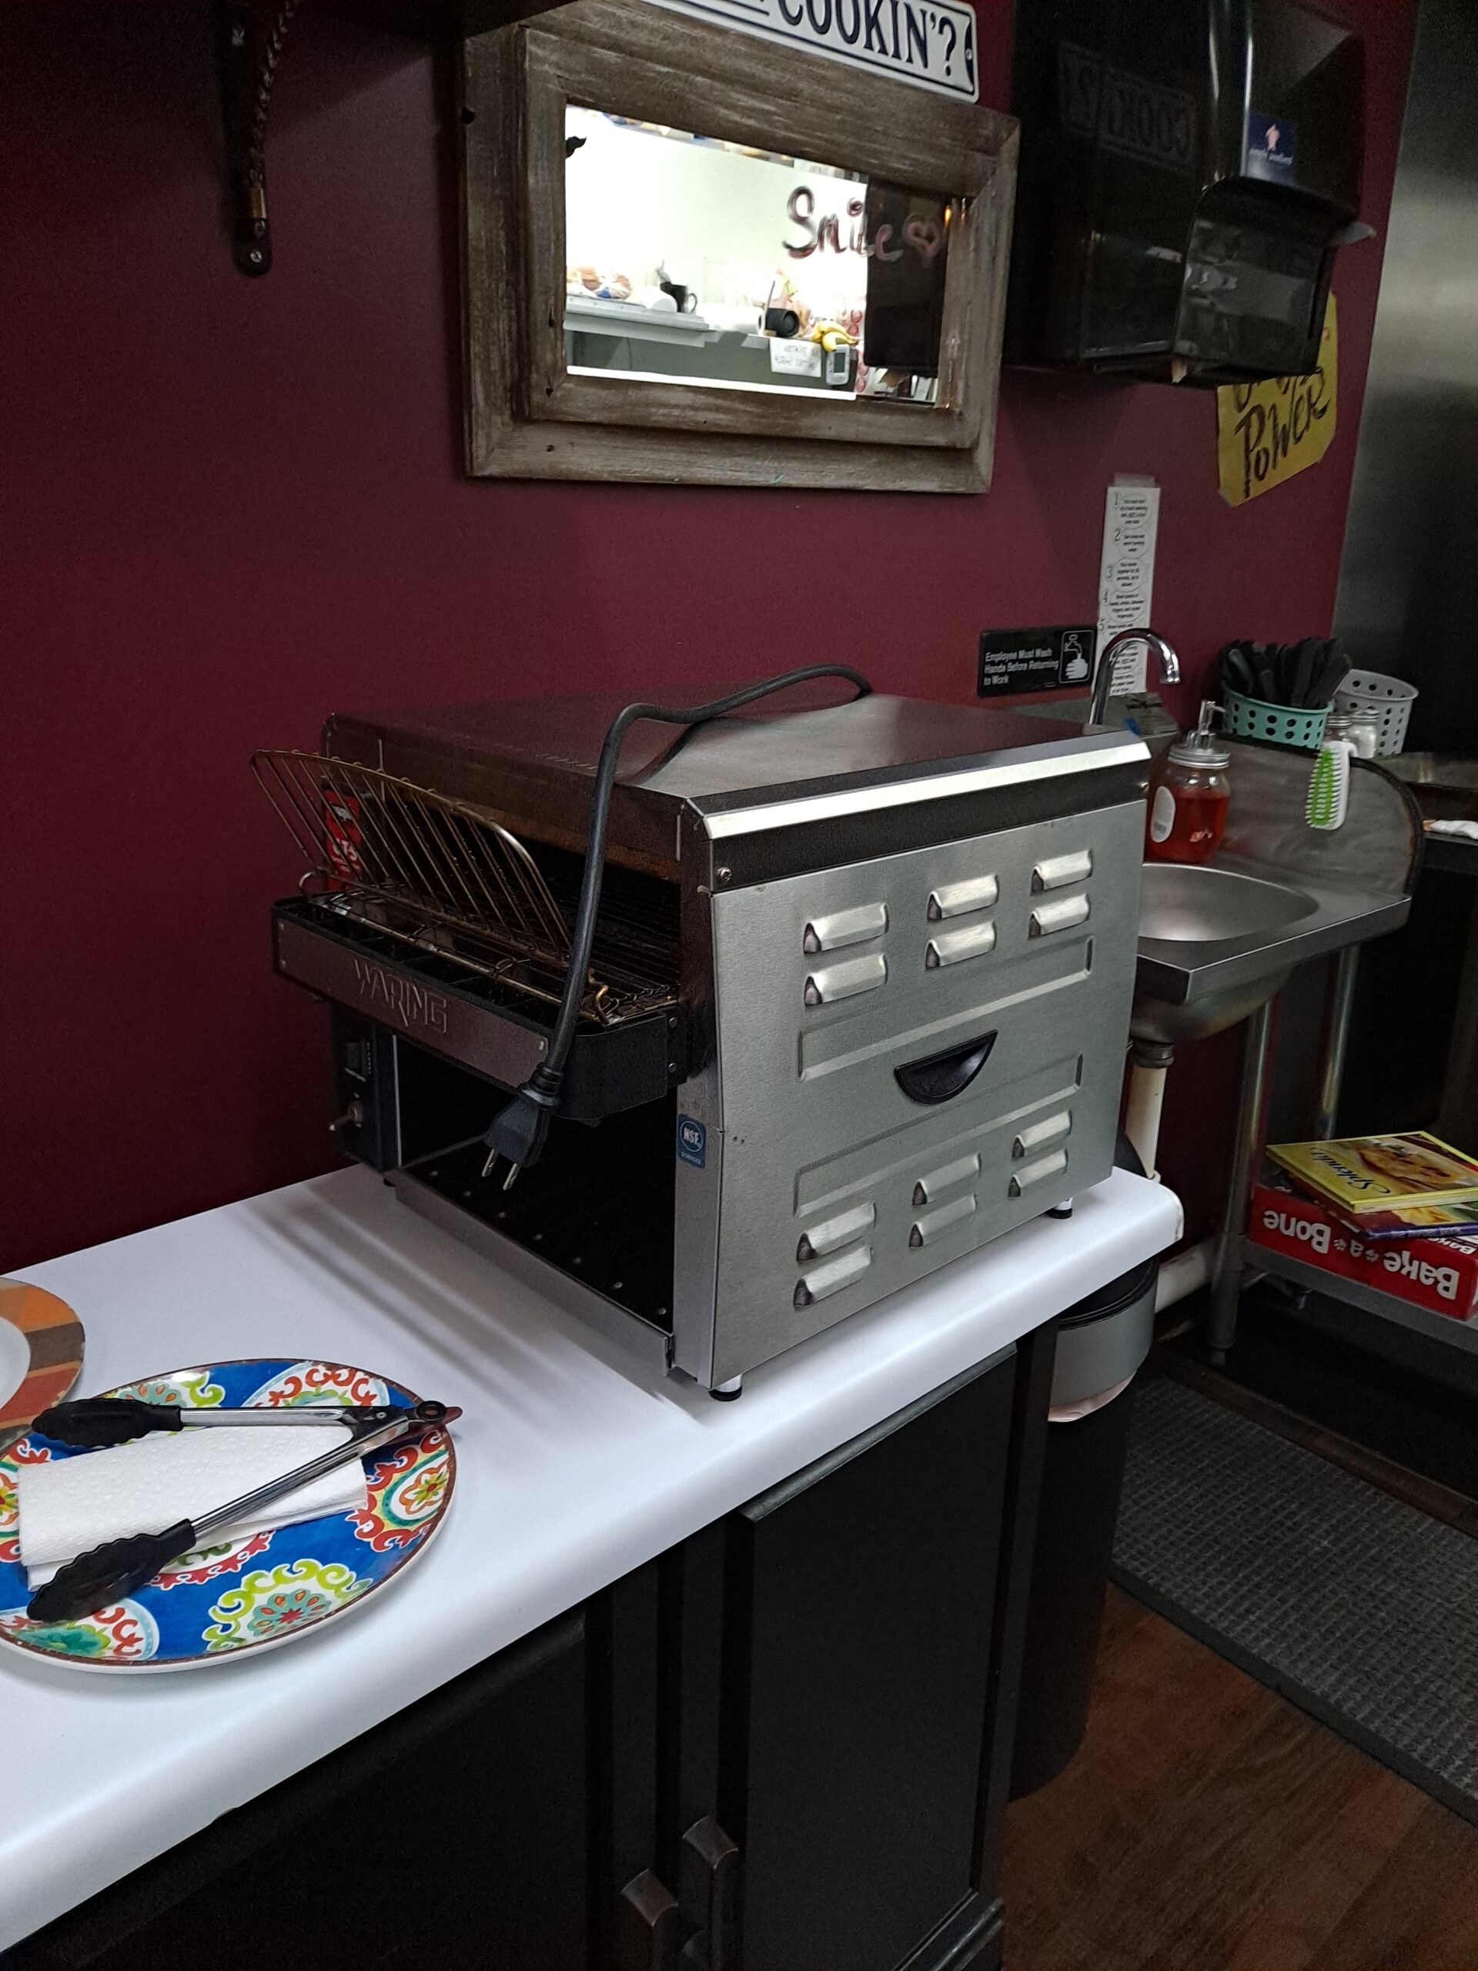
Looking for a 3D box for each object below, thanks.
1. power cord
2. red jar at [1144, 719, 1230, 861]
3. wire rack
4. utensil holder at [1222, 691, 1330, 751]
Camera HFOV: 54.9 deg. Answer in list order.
[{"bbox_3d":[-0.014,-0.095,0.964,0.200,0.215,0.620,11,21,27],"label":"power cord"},{"bbox_3d":[0.582,-0.261,1.833,0.102,0.192,0.102,1,18,0],"label":"red jar"},{"bbox_3d":[-0.186,-0.069,0.878,0.115,0.120,0.340,-16,24,-41],"label":"wire rack"},{"bbox_3d":[0.719,-0.338,1.896,0.120,0.088,0.165,-16,24,-41],"label":"utensil holder"}]

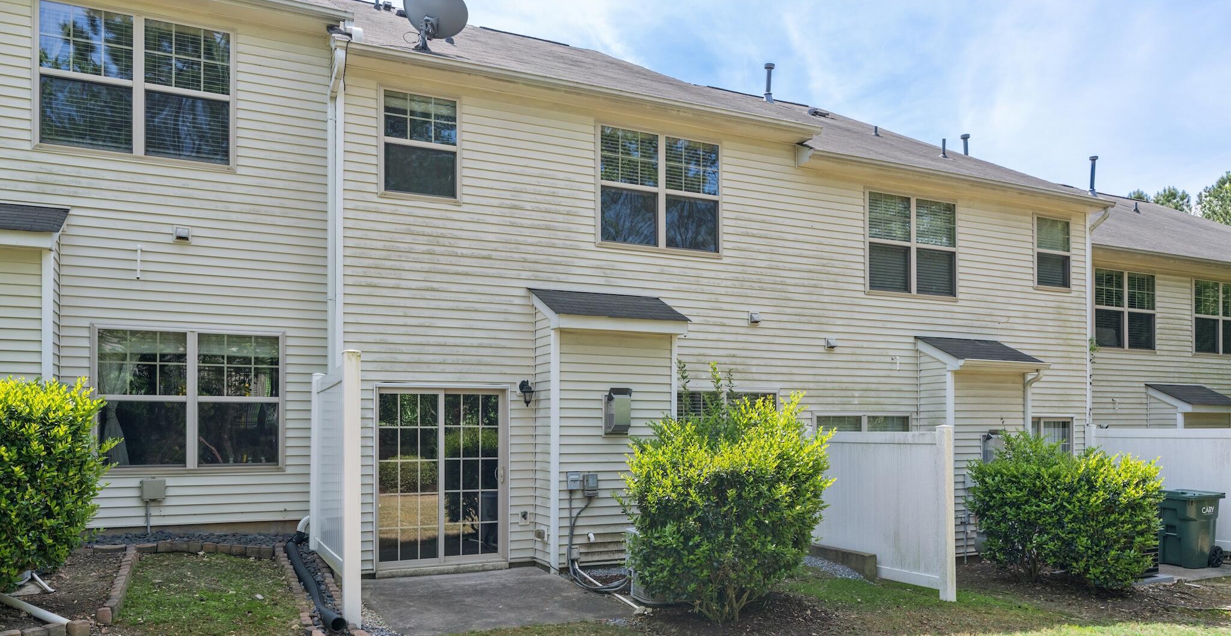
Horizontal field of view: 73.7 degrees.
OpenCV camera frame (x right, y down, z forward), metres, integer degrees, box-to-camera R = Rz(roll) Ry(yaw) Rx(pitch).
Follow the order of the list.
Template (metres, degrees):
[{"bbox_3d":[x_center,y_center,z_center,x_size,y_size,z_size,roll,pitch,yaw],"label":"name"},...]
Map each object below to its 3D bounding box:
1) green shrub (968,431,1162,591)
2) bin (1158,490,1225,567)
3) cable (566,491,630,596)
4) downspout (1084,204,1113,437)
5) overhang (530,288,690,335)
[{"bbox_3d":[5.720,2.430,10.420,1.800,1.870,1.650,1,-3,-25],"label":"green shrub"},{"bbox_3d":[8.210,3.022,11.870,0.820,1.070,0.660,1,-3,-25],"label":"bin"},{"bbox_3d":[-0.179,2.389,8.851,0.420,0.980,0.750,1,-3,-25],"label":"cable"},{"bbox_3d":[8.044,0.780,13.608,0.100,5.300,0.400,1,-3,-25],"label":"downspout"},{"bbox_3d":[-0.063,-0.049,9.568,1.720,0.570,0.820,1,-3,-25],"label":"overhang"}]

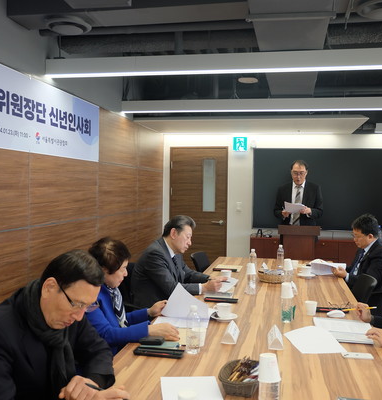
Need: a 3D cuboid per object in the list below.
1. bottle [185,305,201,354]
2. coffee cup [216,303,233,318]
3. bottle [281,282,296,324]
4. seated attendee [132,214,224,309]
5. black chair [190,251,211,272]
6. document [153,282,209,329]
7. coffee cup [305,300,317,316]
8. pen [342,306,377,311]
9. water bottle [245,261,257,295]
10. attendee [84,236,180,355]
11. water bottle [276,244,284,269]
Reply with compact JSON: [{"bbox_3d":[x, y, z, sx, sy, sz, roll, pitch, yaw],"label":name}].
[{"bbox_3d":[0.015,0.564,1.977,0.064,0.210,0.064,2,2,12],"label":"bottle"},{"bbox_3d":[0.185,0.630,2.578,0.105,0.066,0.087,2,2,12],"label":"coffee cup"},{"bbox_3d":[0.542,0.578,2.517,0.067,0.213,0.067,2,2,12],"label":"bottle"},{"bbox_3d":[-0.097,0.734,3.107,0.640,1.265,0.530,2,2,18],"label":"seated attendee"},{"bbox_3d":[0.283,0.922,4.205,0.560,0.850,0.540,2,2,20],"label":"black chair"},{"bbox_3d":[-0.039,0.577,2.486,0.295,0.185,0.200,2,2,12],"label":"document"},{"bbox_3d":[0.715,0.647,2.681,0.073,0.075,0.073,2,2,12],"label":"coffee cup"},{"bbox_3d":[0.891,0.571,2.367,0.174,0.010,0.010,-7,1,6],"label":"pen"},{"bbox_3d":[0.438,0.558,3.187,0.066,0.213,0.066,2,2,12],"label":"water bottle"},{"bbox_3d":[-0.340,0.780,2.157,0.580,1.213,0.500,2,2,12],"label":"attendee"},{"bbox_3d":[0.854,0.538,4.280,0.065,0.212,0.065,2,2,12],"label":"water bottle"}]

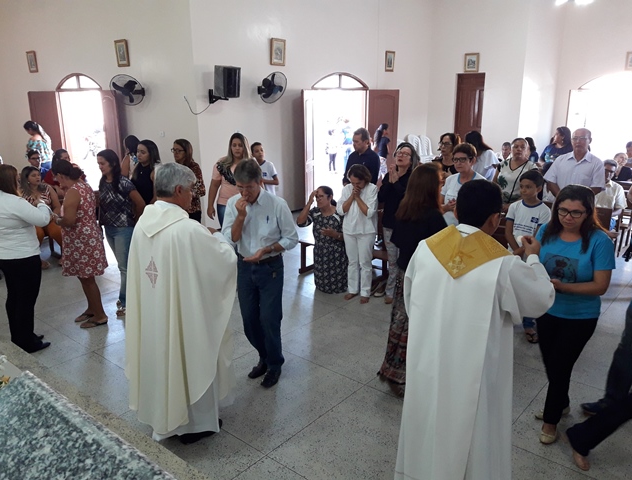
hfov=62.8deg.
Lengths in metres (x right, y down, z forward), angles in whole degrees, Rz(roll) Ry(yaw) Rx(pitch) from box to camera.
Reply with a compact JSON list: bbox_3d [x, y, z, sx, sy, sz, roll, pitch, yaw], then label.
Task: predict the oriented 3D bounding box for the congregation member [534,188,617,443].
[{"bbox_3d":[1.484,0.429,3.161,0.460,1.521,0.380,14,21,43],"label":"congregation member"}]

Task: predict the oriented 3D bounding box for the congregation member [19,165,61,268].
[{"bbox_3d":[-3.401,-0.281,6.488,0.500,1.220,0.750,-13,20,-40],"label":"congregation member"}]

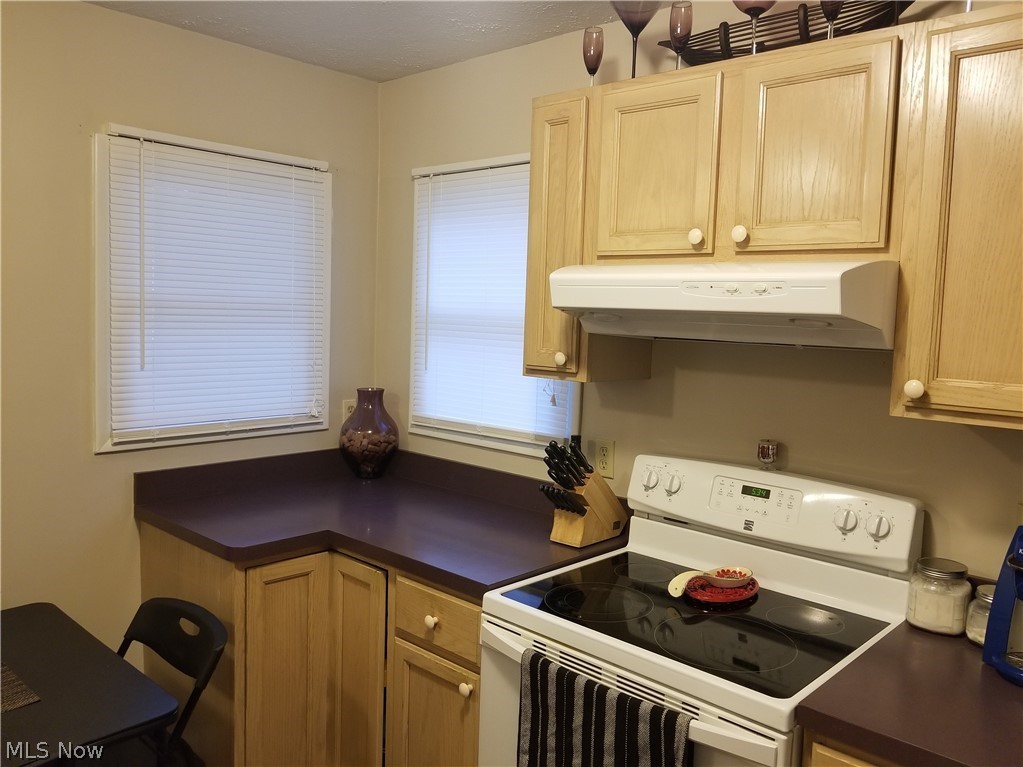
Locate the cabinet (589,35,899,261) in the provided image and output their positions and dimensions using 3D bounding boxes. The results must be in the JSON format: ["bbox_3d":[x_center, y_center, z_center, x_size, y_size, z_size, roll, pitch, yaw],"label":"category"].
[{"bbox_3d":[0.586,-0.505,1.835,0.753,0.456,0.330,7,7,43],"label":"cabinet"}]

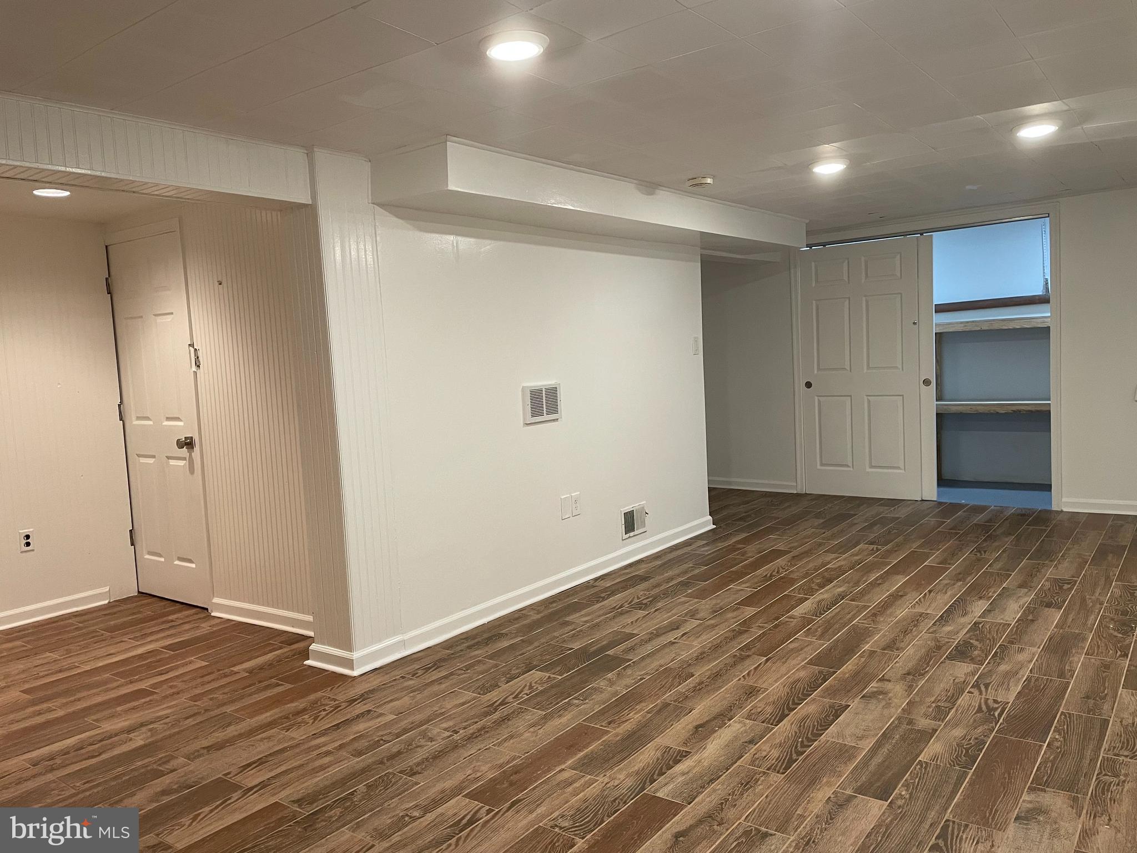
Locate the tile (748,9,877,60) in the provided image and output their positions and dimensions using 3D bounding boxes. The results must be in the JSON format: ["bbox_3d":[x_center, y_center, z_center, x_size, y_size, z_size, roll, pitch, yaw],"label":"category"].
[{"bbox_3d":[0.706,-1.137,2.476,0.305,0.020,0.305,1,6,37],"label":"tile"}]

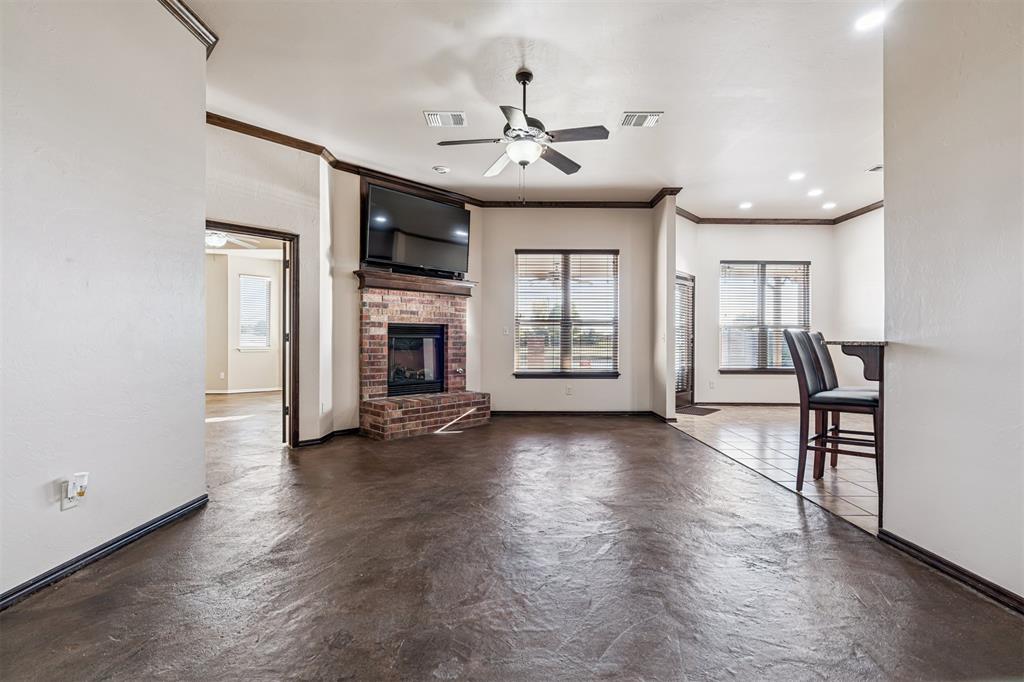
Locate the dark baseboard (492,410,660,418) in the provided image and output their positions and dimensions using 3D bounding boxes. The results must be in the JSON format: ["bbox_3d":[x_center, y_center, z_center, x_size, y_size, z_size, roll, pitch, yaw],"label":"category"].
[{"bbox_3d":[0.790,1.036,6.440,2.420,0.098,0.020,0,0,0],"label":"dark baseboard"}]

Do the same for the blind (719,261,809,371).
[{"bbox_3d":[4.096,-0.415,7.380,1.460,1.760,0.070,0,0,0],"label":"blind"}]

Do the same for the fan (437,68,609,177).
[{"bbox_3d":[0.065,-1.651,3.440,1.280,0.700,1.280,0,0,0],"label":"fan"}]

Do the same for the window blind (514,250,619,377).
[{"bbox_3d":[0.789,-0.415,6.460,1.465,1.760,0.070,0,0,0],"label":"window blind"}]

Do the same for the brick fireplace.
[{"bbox_3d":[-1.068,0.148,5.680,0.660,1.860,1.680,0,0,45],"label":"brick fireplace"}]

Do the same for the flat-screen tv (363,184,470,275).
[{"bbox_3d":[-1.125,-1.336,5.663,1.480,0.855,0.070,0,5,-45],"label":"flat-screen tv"}]

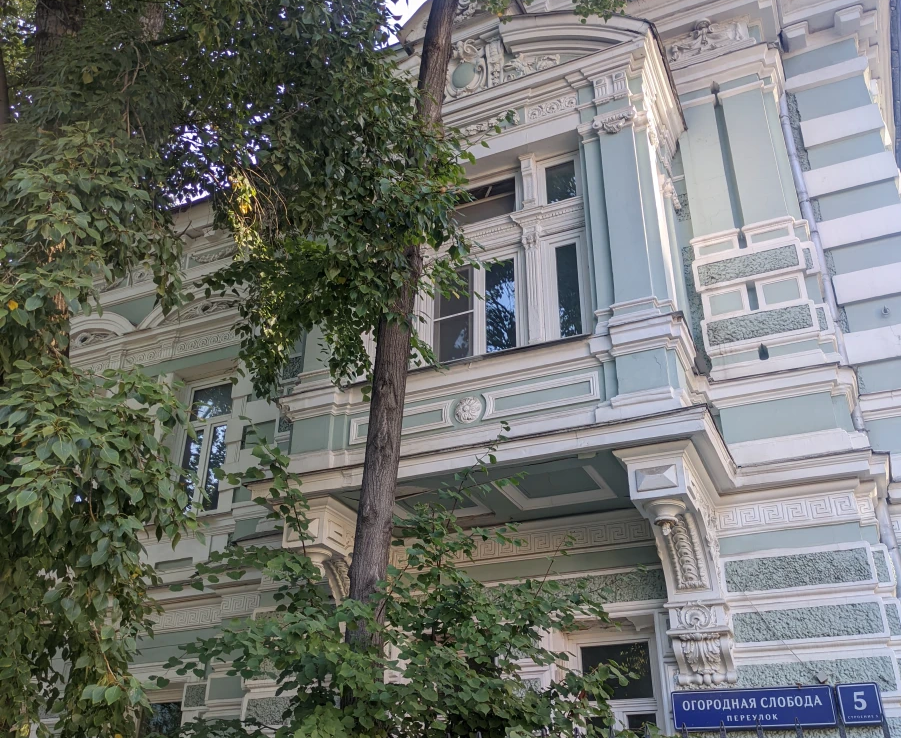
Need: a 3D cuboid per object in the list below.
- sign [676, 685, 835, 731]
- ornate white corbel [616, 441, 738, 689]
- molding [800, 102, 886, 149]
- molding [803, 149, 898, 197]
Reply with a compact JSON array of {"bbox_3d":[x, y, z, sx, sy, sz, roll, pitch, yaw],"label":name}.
[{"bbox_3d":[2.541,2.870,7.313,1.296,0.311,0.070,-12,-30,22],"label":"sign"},{"bbox_3d":[1.949,1.696,7.292,0.635,1.635,1.620,-12,-30,22],"label":"ornate white corbel"},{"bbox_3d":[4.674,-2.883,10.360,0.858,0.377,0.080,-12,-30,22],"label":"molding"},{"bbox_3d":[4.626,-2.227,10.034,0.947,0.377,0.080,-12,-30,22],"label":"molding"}]

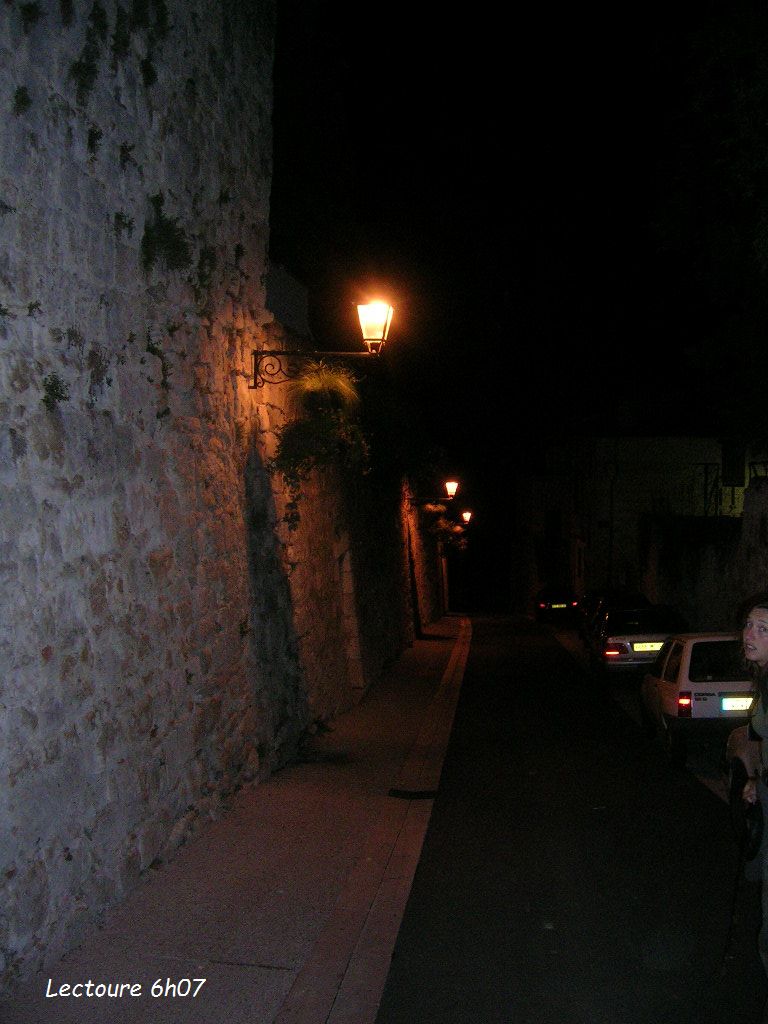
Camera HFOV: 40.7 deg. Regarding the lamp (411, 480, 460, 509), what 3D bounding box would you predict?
[{"bbox_3d":[1.450,-0.510,29.800,1.430,0.870,0.400,1,-4,6],"label":"lamp"}]

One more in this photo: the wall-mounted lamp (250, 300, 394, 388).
[{"bbox_3d":[-0.620,-1.750,10.500,1.430,0.890,0.400,1,-4,6],"label":"wall-mounted lamp"}]

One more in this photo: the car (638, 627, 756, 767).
[{"bbox_3d":[3.910,2.050,12.350,1.540,1.370,3.650,0,-4,6],"label":"car"}]

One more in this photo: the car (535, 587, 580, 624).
[{"bbox_3d":[7.050,3.880,42.300,1.660,1.430,4.000,0,-4,6],"label":"car"}]

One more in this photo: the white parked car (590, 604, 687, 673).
[{"bbox_3d":[4.680,2.470,19.500,1.680,1.400,4.400,0,-4,6],"label":"white parked car"}]

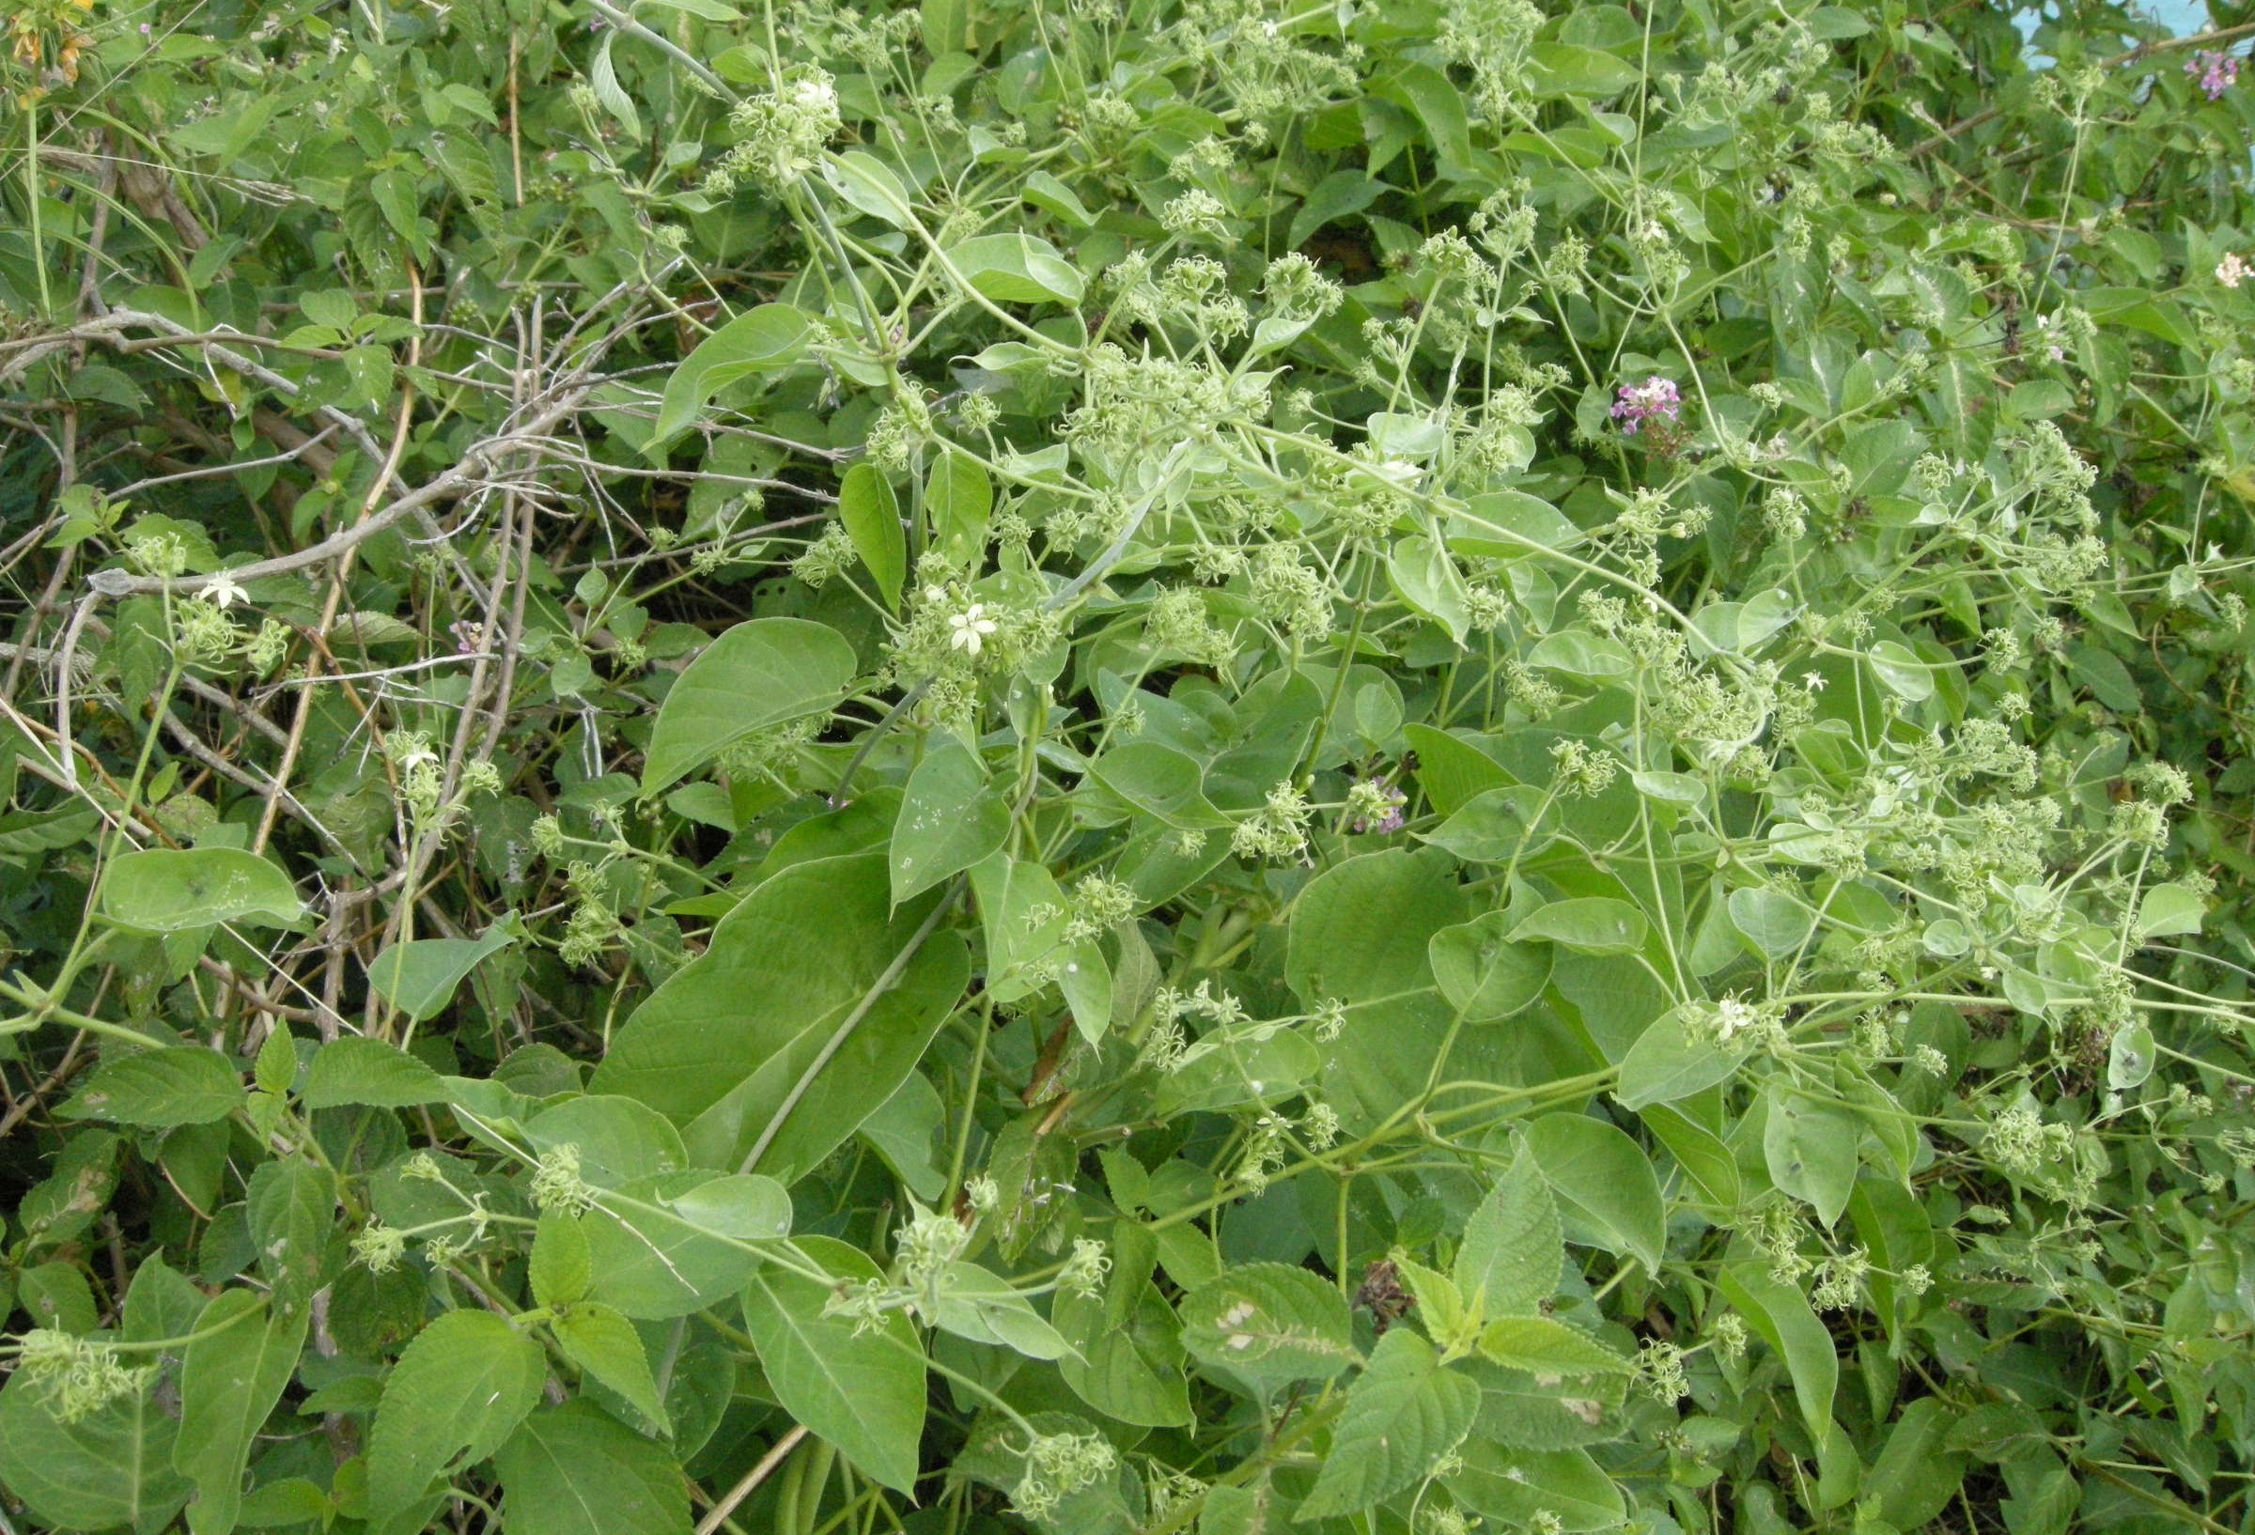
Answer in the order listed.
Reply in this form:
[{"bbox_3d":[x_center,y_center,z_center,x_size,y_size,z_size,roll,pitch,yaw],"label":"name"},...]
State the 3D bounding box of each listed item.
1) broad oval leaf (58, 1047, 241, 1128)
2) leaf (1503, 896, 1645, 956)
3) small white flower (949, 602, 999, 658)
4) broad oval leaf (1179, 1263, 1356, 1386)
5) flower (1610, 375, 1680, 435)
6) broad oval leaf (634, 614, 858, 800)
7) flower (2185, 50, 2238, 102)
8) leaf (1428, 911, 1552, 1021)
[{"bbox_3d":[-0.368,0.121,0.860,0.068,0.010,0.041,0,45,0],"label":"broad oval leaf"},{"bbox_3d":[0.164,0.057,0.830,0.052,0.012,0.029,-4,51,1],"label":"leaf"},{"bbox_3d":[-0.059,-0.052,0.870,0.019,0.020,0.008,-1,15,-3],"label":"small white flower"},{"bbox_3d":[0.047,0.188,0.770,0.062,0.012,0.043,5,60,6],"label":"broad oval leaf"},{"bbox_3d":[0.243,-0.170,1.070,0.032,0.023,0.030,0,32,0],"label":"flower"},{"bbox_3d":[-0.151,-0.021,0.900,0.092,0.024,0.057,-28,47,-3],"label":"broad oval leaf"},{"bbox_3d":[0.666,-0.425,1.400,0.031,0.025,0.029,0,37,0],"label":"flower"},{"bbox_3d":[0.132,0.071,0.830,0.046,0.012,0.050,3,50,10],"label":"leaf"}]

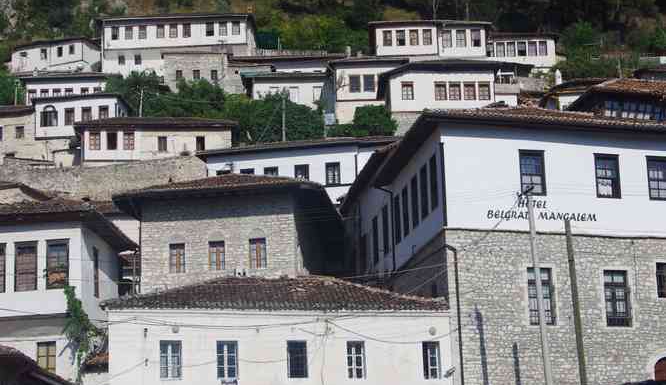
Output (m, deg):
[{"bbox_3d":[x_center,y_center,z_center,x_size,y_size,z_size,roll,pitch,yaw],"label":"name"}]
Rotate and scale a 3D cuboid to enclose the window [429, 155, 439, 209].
[{"bbox_3d":[3.464,-0.347,49.659,0.150,1.860,0.950,0,-13,-9],"label":"window"}]

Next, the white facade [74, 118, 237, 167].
[{"bbox_3d":[-12.972,-3.575,106.347,11.238,3.120,0.600,-1,-13,-6],"label":"white facade"}]

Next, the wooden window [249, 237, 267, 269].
[{"bbox_3d":[-2.917,2.386,56.295,0.640,1.190,0.150,-4,-13,7],"label":"wooden window"}]

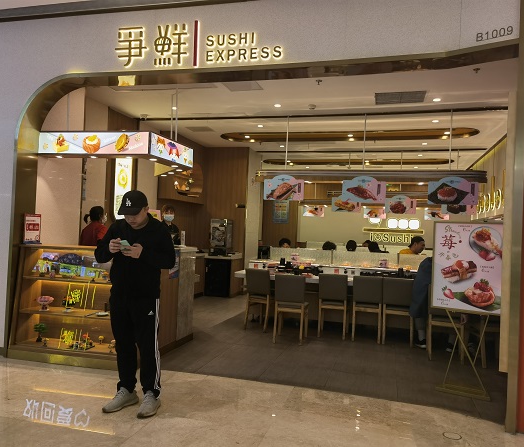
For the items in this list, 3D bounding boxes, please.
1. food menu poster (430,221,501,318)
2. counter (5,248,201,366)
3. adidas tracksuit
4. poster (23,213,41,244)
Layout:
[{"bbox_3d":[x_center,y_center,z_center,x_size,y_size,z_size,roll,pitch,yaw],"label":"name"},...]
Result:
[{"bbox_3d":[1.949,0.421,4.417,0.650,0.855,0.040,2,-2,35],"label":"food menu poster"},{"bbox_3d":[-1.743,0.855,5.334,1.450,1.150,1.400,2,-1,16],"label":"counter"},{"bbox_3d":[-0.970,0.663,3.633,0.600,1.450,0.410,2,-1,13],"label":"adidas tracksuit"},{"bbox_3d":[-2.459,0.064,4.965,0.200,0.325,0.060,2,-1,10],"label":"poster"}]

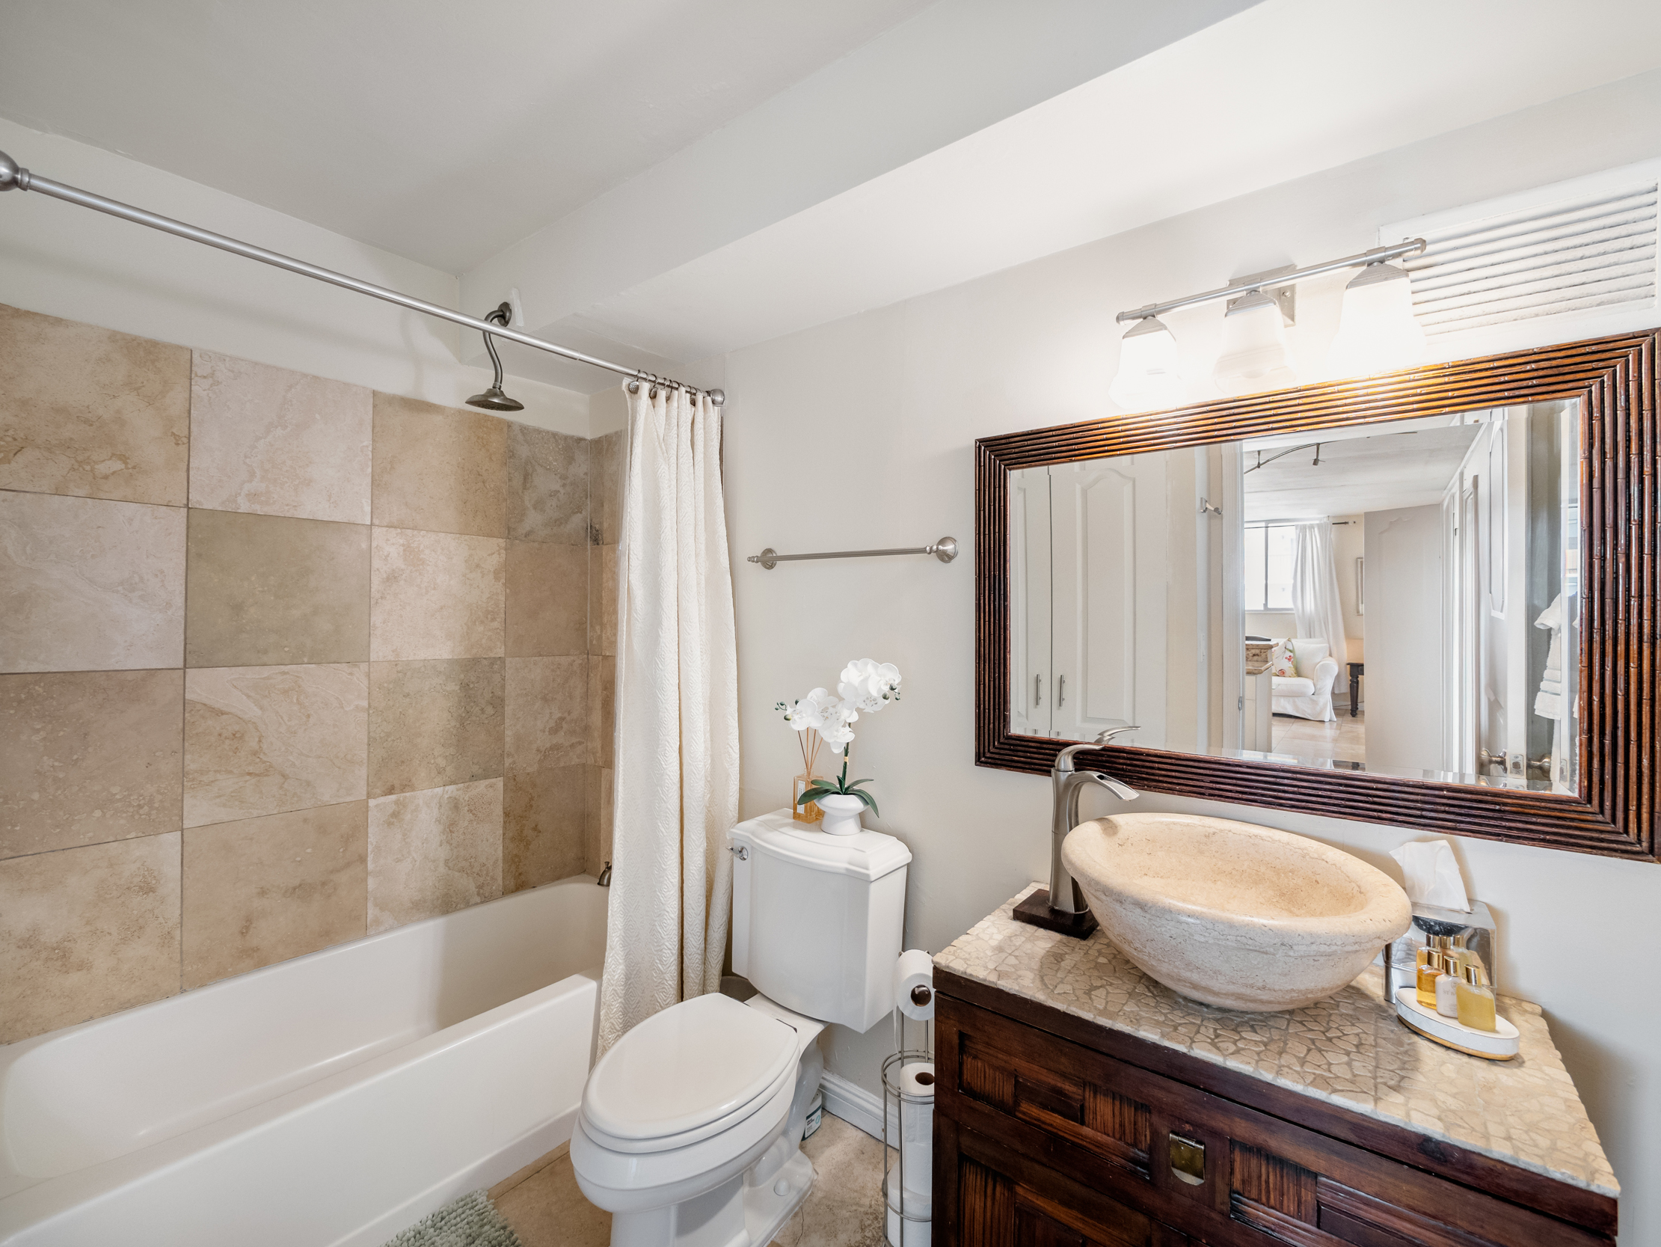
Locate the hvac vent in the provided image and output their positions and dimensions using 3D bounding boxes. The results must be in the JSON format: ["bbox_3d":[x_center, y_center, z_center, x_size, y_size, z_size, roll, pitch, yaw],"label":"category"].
[{"bbox_3d":[1.112,-0.572,1.087,0.348,0.261,0.020,0,0,35],"label":"hvac vent"}]

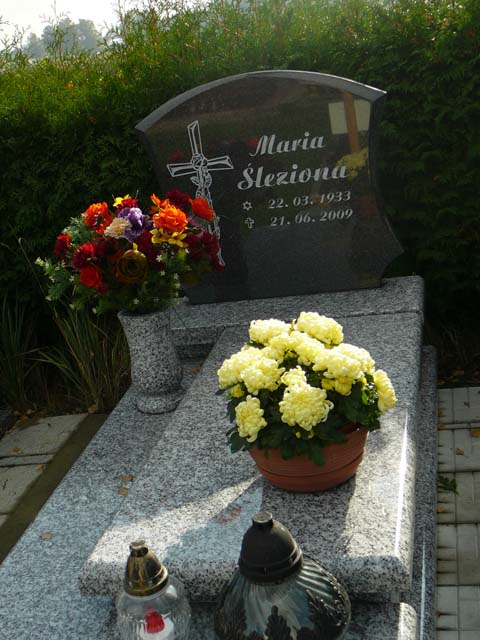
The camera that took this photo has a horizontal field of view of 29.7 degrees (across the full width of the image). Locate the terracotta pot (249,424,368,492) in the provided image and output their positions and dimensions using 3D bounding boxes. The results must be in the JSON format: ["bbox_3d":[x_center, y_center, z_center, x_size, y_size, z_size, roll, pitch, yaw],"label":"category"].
[{"bbox_3d":[0.148,0.269,1.944,0.272,0.118,0.272,-5,19,14],"label":"terracotta pot"}]

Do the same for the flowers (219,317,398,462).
[{"bbox_3d":[0.138,0.137,1.897,0.370,0.285,0.360,-5,19,14],"label":"flowers"}]

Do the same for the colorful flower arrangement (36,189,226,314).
[{"bbox_3d":[-0.328,-0.200,2.690,0.535,0.345,0.410,-5,19,14],"label":"colorful flower arrangement"}]

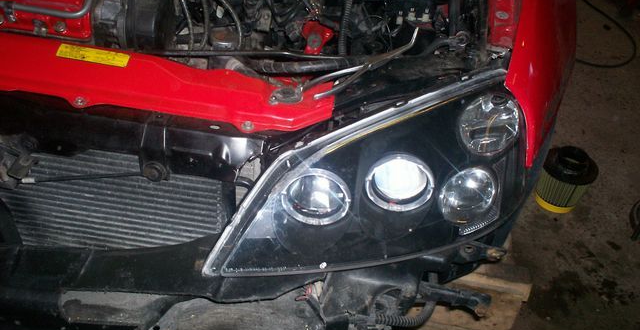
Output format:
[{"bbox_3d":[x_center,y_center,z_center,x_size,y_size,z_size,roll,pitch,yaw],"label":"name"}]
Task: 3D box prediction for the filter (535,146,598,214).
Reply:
[{"bbox_3d":[0.665,0.036,1.815,0.147,0.158,0.147,5,44,0],"label":"filter"}]

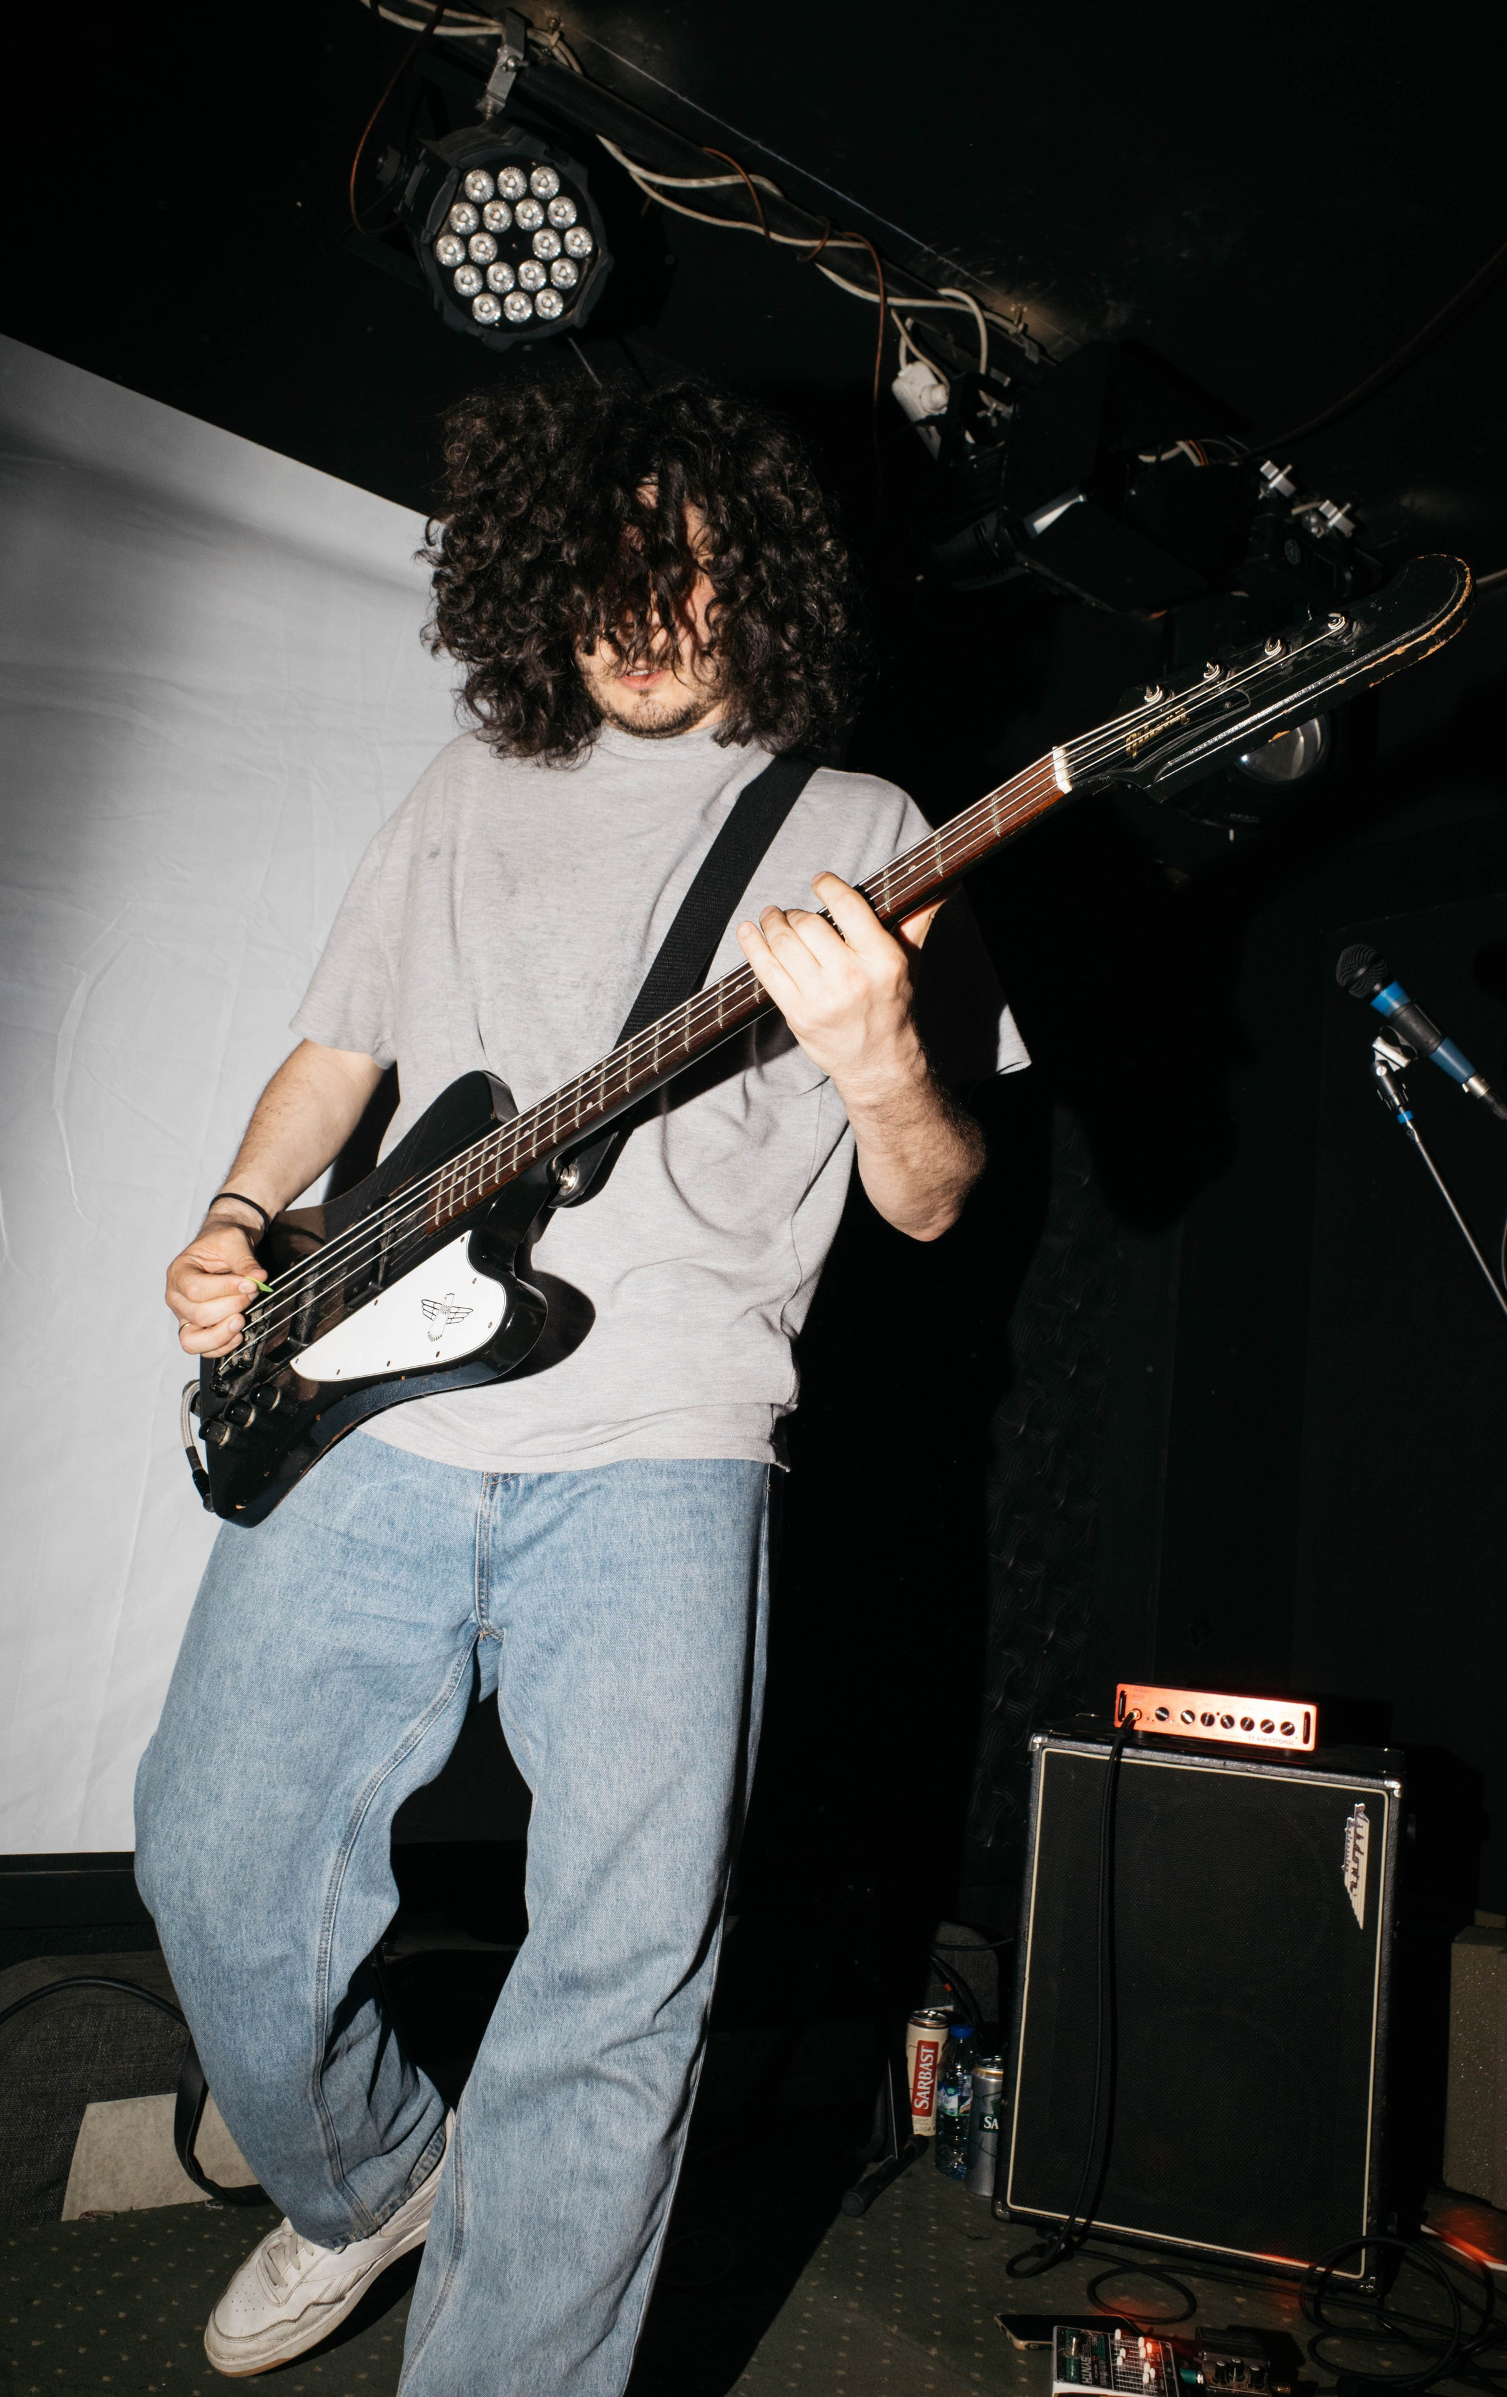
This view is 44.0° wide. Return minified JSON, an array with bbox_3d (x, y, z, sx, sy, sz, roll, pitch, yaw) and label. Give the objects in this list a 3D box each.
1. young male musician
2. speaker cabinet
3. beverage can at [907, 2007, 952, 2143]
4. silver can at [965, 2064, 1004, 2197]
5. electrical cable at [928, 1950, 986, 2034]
[{"bbox_3d":[-0.121,0.206,1.637,0.660,1.880,0.820,4,-10,11],"label":"young male musician"},{"bbox_3d":[0.633,1.076,2.593,0.479,0.616,0.390,2,-10,19],"label":"speaker cabinet"},{"bbox_3d":[0.256,1.311,2.789,0.066,0.168,0.066,6,-10,1],"label":"beverage can"},{"bbox_3d":[0.334,1.285,2.587,0.066,0.168,0.066,6,-10,1],"label":"silver can"},{"bbox_3d":[0.312,1.218,2.860,0.100,0.140,0.090,6,-10,0],"label":"electrical cable"}]

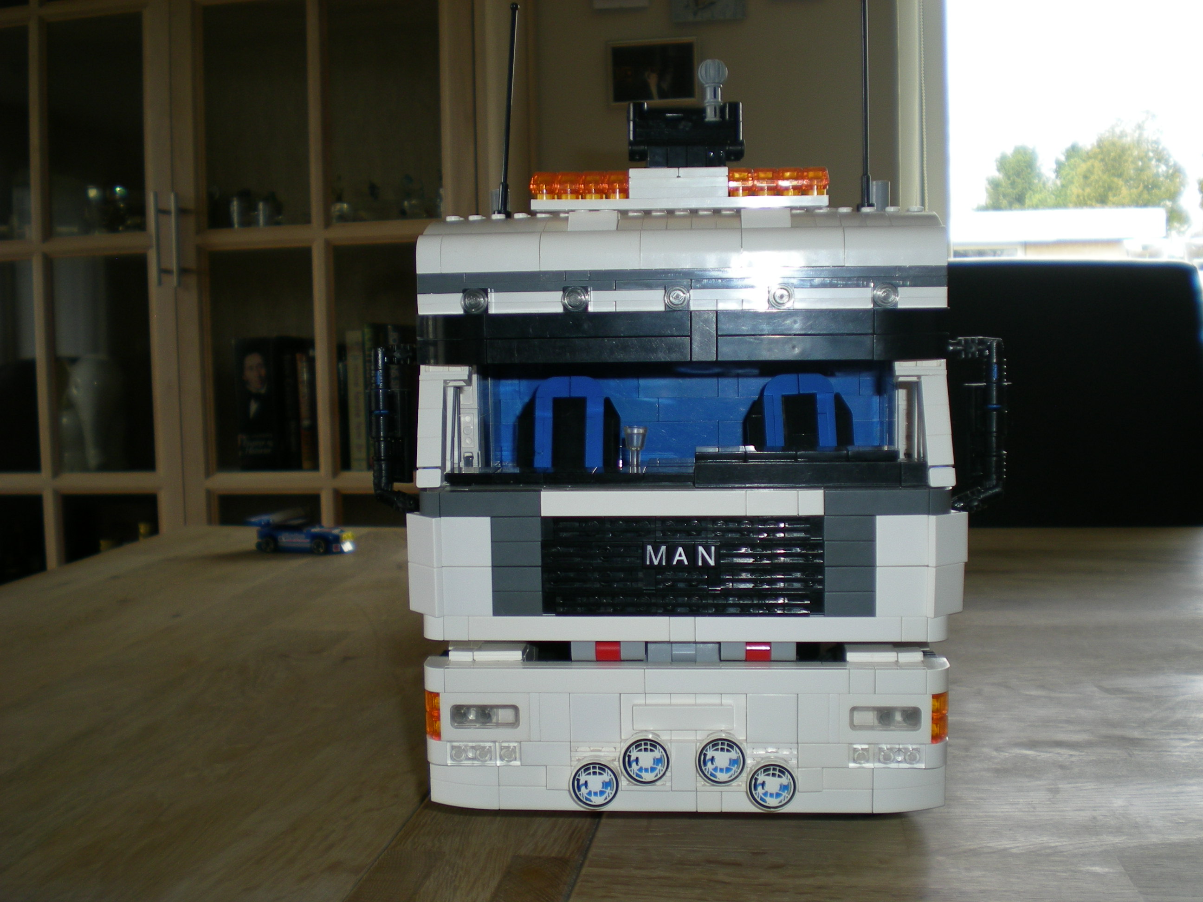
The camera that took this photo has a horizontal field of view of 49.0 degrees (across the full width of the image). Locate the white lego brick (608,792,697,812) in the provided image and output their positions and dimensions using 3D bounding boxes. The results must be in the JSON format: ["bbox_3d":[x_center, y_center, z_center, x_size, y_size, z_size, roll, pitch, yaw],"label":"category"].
[{"bbox_3d":[0.015,0.112,0.425,0.030,0.007,0.007,0,6,4],"label":"white lego brick"}]

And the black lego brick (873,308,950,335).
[{"bbox_3d":[0.094,-0.039,0.402,0.024,0.008,0.009,-1,5,5],"label":"black lego brick"}]

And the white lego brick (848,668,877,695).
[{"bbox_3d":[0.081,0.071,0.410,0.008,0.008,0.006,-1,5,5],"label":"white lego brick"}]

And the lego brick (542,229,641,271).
[{"bbox_3d":[-0.003,-0.065,0.428,0.032,0.013,0.016,0,6,5],"label":"lego brick"}]

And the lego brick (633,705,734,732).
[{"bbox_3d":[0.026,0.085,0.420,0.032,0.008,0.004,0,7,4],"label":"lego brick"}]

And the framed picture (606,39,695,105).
[{"bbox_3d":[0.101,-0.747,2.600,0.178,0.124,0.018,-2,6,5],"label":"framed picture"}]

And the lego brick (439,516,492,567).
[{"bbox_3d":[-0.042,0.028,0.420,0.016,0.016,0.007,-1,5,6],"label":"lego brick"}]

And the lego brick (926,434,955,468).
[{"bbox_3d":[0.105,0.001,0.412,0.008,0.010,0.008,0,-14,5],"label":"lego brick"}]

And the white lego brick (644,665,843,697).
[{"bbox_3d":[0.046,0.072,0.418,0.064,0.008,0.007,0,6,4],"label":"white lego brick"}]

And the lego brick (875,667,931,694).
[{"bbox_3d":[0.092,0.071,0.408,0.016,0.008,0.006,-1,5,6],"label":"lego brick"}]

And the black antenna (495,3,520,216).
[{"bbox_3d":[-0.033,-0.120,0.465,0.007,0.074,0.007,4,7,3],"label":"black antenna"}]

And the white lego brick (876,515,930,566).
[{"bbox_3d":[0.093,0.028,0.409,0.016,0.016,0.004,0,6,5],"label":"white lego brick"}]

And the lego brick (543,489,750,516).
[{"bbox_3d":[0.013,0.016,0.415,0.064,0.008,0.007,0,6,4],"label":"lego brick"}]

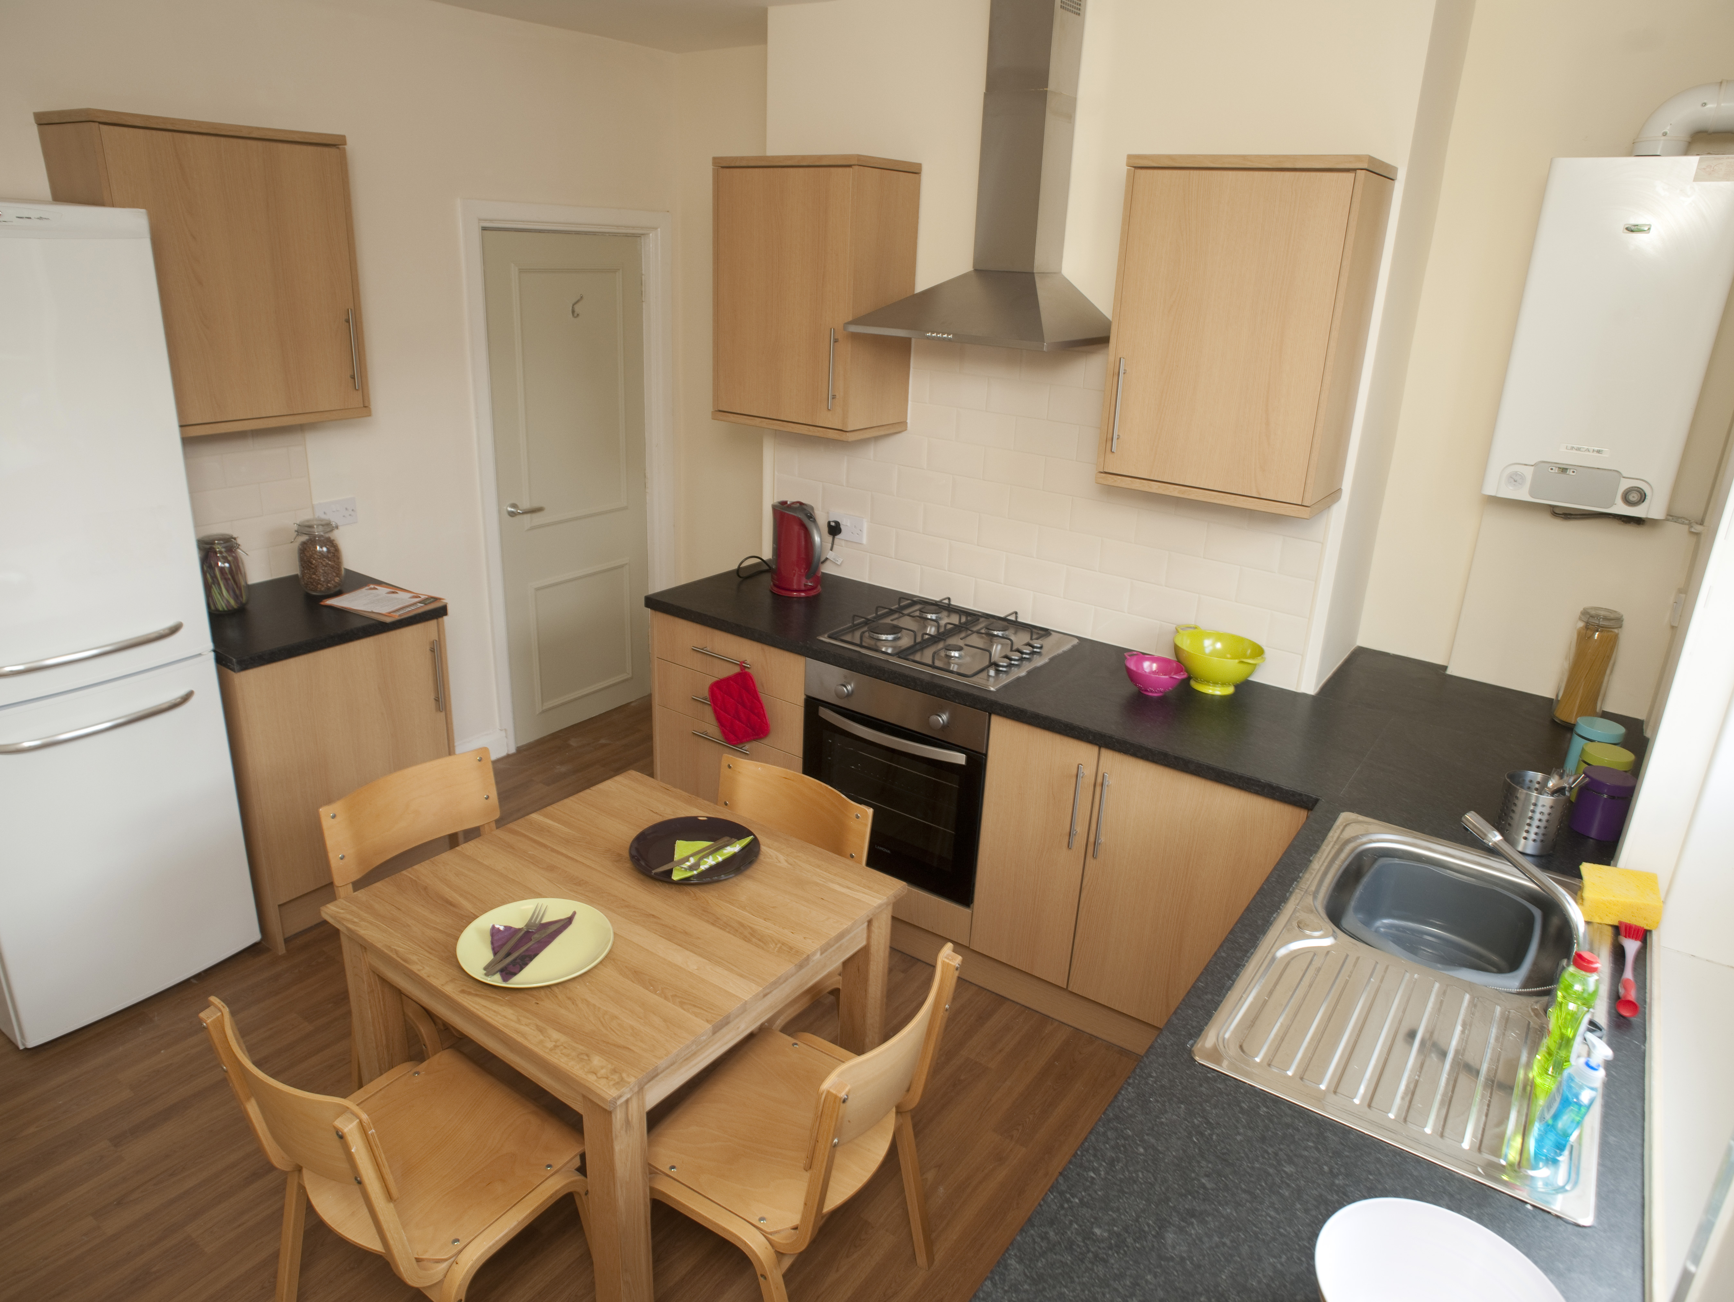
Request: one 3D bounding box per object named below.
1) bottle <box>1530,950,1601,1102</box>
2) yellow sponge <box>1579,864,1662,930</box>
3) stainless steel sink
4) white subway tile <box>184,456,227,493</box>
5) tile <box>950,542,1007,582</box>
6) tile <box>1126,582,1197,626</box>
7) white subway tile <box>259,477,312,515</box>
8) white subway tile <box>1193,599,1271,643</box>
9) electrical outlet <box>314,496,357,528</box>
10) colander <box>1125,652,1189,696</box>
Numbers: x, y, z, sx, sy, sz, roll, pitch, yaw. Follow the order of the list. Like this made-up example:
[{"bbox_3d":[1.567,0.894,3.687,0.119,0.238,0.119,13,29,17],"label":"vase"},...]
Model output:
[{"bbox_3d":[0.991,0.516,1.528,0.058,0.212,0.070,21,28,39],"label":"bottle"},{"bbox_3d":[1.348,0.439,1.941,0.109,0.050,0.110,2,21,31],"label":"yellow sponge"},{"bbox_3d":[0.936,0.587,1.829,0.500,0.160,0.940,16,25,32],"label":"stainless steel sink"},{"bbox_3d":[-1.968,-0.511,3.148,0.008,0.100,0.200,16,25,32],"label":"white subway tile"},{"bbox_3d":[0.334,-0.278,3.355,0.198,0.099,0.009,16,25,32],"label":"tile"},{"bbox_3d":[0.823,-0.133,3.035,0.198,0.099,0.009,16,25,32],"label":"tile"},{"bbox_3d":[-1.887,-0.502,3.522,0.010,0.100,0.163,16,24,32],"label":"white subway tile"},{"bbox_3d":[0.996,-0.085,2.953,0.200,0.100,0.010,16,25,32],"label":"white subway tile"},{"bbox_3d":[-1.791,-0.462,3.669,0.012,0.086,0.146,16,24,32],"label":"electrical outlet"},{"bbox_3d":[0.748,0.072,2.833,0.156,0.076,0.195,-9,23,-30],"label":"colander"}]

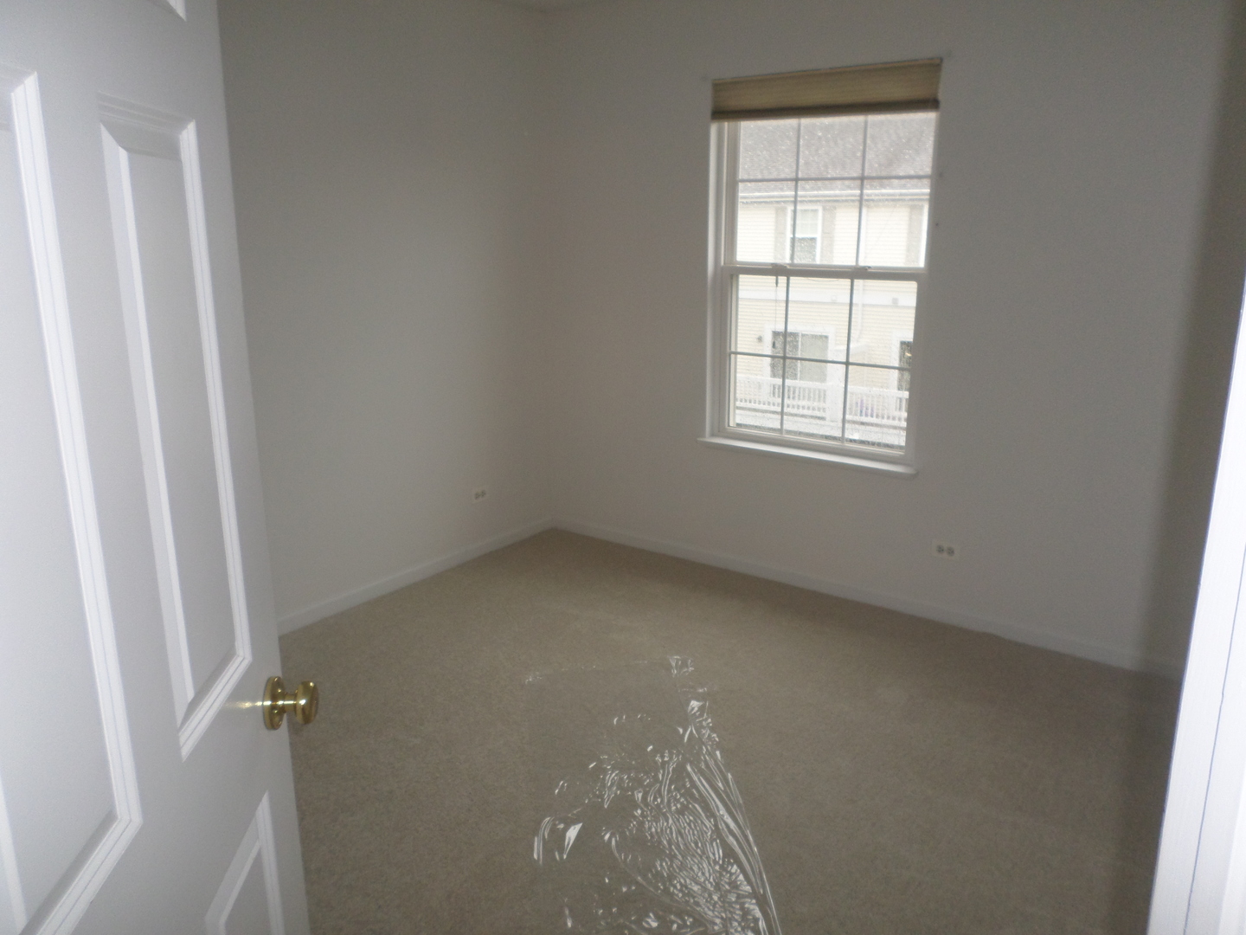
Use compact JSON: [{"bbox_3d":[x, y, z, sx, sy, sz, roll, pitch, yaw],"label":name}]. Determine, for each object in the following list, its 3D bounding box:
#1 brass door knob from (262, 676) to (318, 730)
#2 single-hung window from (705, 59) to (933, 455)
[{"bbox_3d":[-0.421,0.300,1.149,0.057,0.066,0.066,-1,14,-5],"label":"brass door knob"},{"bbox_3d":[0.784,-0.801,3.648,0.945,1.500,0.100,10,18,35],"label":"single-hung window"}]

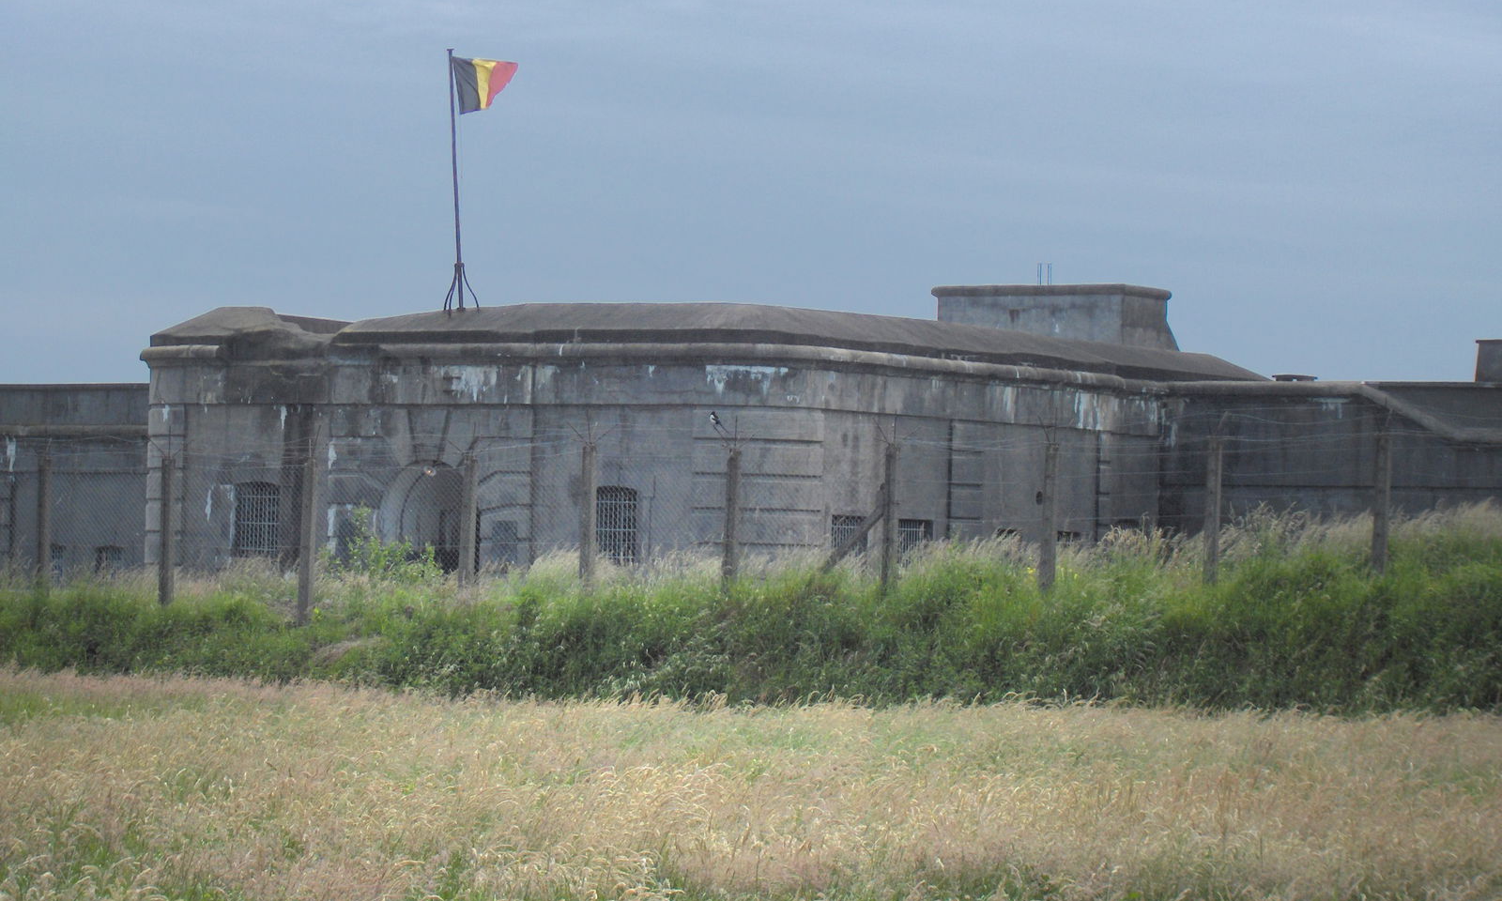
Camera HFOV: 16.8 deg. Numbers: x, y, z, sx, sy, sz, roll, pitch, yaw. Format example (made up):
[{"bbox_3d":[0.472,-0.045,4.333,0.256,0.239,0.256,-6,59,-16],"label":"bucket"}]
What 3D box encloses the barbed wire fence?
[{"bbox_3d":[-1.015,0.731,56.517,21.700,2.450,0.650,0,-2,39],"label":"barbed wire fence"}]

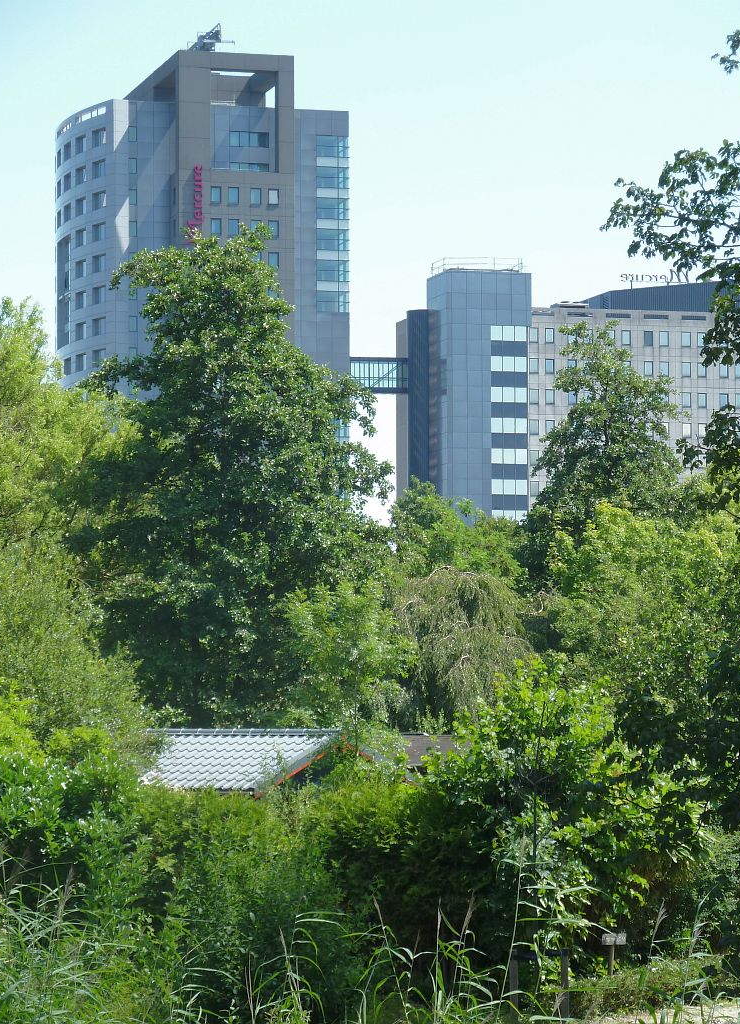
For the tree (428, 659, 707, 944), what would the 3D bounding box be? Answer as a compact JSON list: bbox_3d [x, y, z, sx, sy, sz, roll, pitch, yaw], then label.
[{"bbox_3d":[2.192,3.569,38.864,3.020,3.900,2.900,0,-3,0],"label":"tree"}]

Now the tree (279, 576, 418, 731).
[{"bbox_3d":[-0.335,3.355,55.901,2.060,4.600,2.100,0,-3,0],"label":"tree"}]

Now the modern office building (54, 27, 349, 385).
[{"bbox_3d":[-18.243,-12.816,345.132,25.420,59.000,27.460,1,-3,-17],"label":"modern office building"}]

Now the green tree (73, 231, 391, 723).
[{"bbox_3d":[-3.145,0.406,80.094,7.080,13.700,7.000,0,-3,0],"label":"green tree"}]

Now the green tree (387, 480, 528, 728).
[{"bbox_3d":[1.903,2.913,75.953,3.000,7.200,3.200,0,-3,0],"label":"green tree"}]

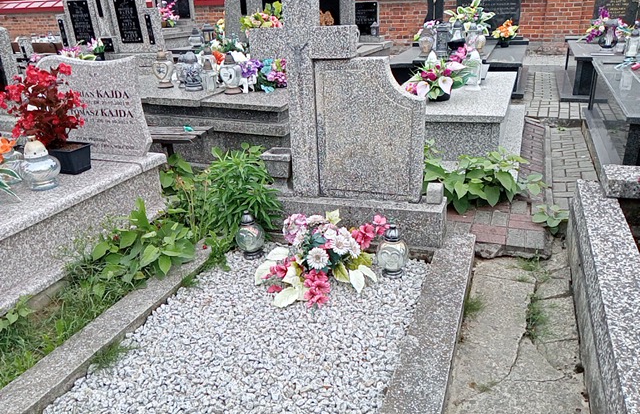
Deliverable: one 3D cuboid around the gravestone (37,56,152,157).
[{"bbox_3d":[-1.445,-0.648,3.324,0.820,0.630,0.080,6,24,19],"label":"gravestone"}]

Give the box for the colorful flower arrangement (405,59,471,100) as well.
[{"bbox_3d":[1.023,-1.122,4.485,0.560,0.360,0.420,5,24,17],"label":"colorful flower arrangement"}]

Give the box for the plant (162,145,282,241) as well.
[{"bbox_3d":[-0.519,-0.116,2.929,0.700,0.520,0.420,6,24,19],"label":"plant"}]

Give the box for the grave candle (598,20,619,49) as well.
[{"bbox_3d":[3.522,-2.106,6.320,0.220,0.340,0.220,6,25,19],"label":"grave candle"}]

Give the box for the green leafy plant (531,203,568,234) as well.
[{"bbox_3d":[1.324,0.073,2.954,0.200,0.140,0.180,6,24,19],"label":"green leafy plant"}]

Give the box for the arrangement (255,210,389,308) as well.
[{"bbox_3d":[0.008,0.183,2.252,0.510,0.320,0.430,6,24,19],"label":"arrangement"}]

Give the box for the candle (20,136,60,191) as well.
[{"bbox_3d":[-1.416,-0.210,2.614,0.180,0.265,0.180,6,24,20],"label":"candle"}]

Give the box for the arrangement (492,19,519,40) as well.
[{"bbox_3d":[2.820,-2.693,7.862,0.380,0.300,0.320,5,24,17],"label":"arrangement"}]

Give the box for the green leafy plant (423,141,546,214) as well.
[{"bbox_3d":[1.076,-0.210,3.448,0.820,0.350,0.500,6,24,20],"label":"green leafy plant"}]

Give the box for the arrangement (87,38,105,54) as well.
[{"bbox_3d":[-2.444,-1.745,5.648,0.190,0.200,0.180,6,24,20],"label":"arrangement"}]

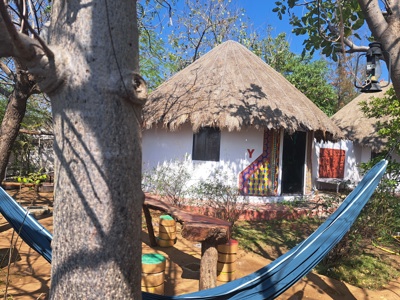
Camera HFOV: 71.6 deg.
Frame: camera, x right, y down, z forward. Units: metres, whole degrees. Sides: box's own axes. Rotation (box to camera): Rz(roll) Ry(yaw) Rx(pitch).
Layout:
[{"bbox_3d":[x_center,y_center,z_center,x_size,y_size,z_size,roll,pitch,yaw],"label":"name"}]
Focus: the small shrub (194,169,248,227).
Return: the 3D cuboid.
[{"bbox_3d":[0.450,1.030,6.000,1.200,1.250,1.100,3,1,0],"label":"small shrub"}]

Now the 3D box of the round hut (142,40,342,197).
[{"bbox_3d":[0.900,-1.430,10.200,7.800,5.350,7.800,2,1,-26],"label":"round hut"}]

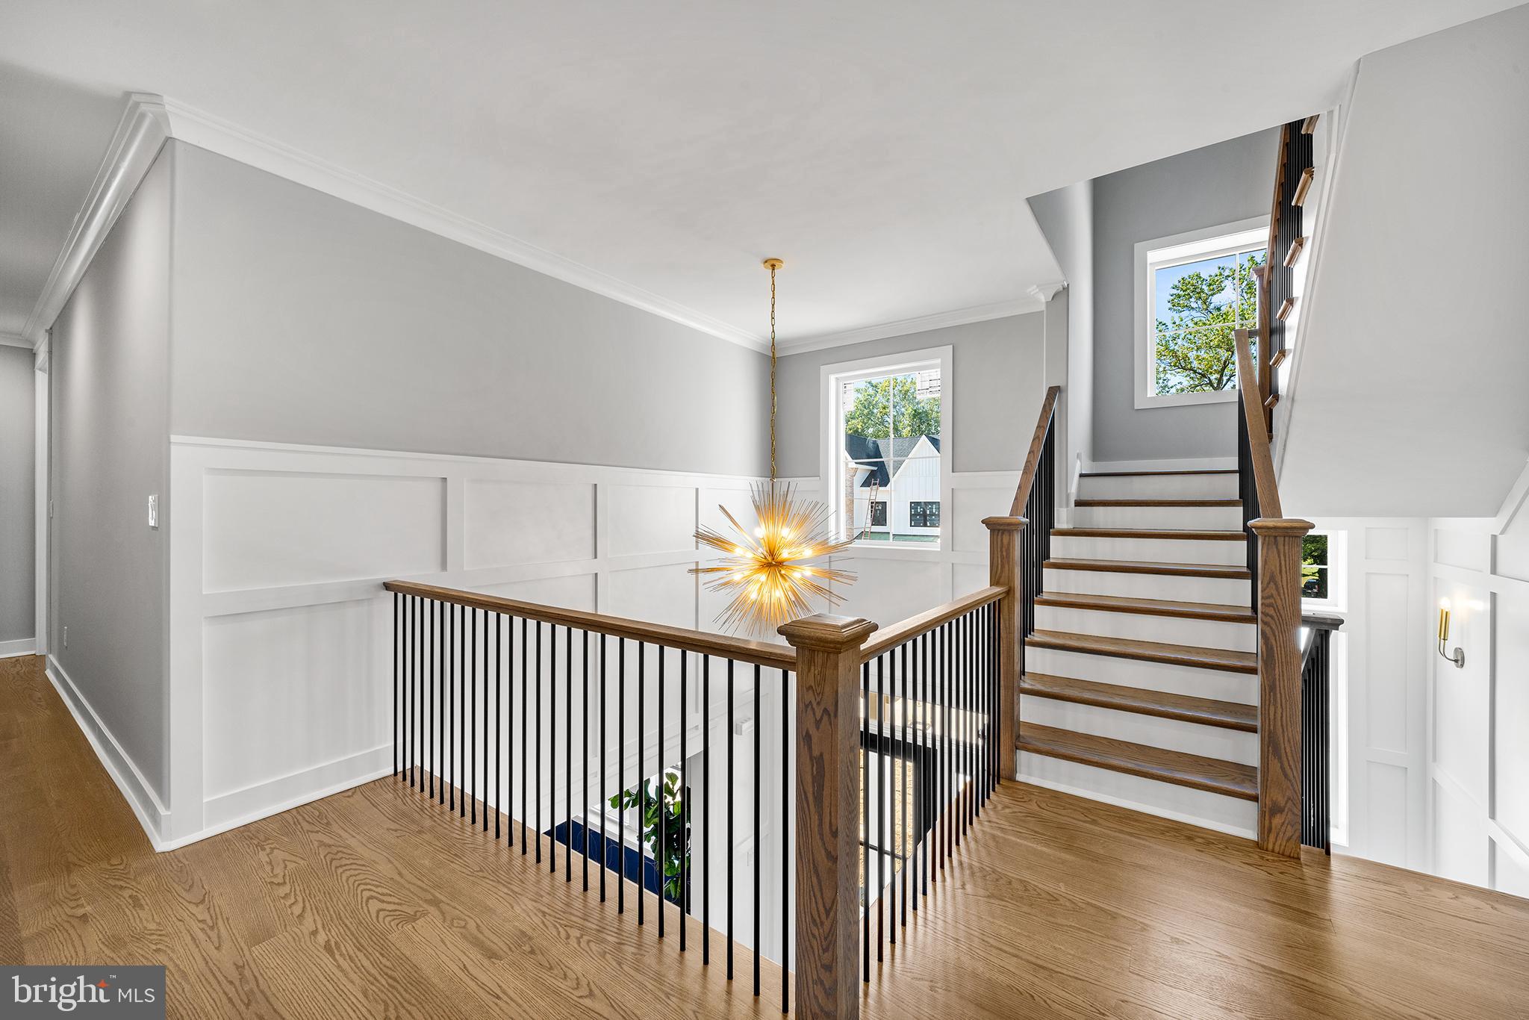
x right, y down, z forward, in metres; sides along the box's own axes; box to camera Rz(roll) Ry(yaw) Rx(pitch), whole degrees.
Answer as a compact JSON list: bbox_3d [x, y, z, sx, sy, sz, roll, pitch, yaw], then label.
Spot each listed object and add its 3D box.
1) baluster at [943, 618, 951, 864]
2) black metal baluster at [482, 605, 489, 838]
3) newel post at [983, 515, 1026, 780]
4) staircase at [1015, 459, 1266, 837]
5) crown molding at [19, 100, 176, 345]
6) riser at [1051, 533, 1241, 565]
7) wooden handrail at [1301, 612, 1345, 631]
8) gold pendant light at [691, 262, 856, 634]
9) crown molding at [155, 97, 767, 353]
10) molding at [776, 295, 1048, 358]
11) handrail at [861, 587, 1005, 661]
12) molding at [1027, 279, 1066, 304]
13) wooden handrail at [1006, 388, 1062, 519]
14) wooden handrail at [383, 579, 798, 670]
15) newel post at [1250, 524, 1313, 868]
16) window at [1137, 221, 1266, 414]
[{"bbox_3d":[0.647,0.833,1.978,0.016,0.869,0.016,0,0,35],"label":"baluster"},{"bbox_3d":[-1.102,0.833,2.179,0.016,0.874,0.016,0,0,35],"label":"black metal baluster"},{"bbox_3d":[1.136,0.643,2.603,0.172,1.230,0.172,0,0,34],"label":"newel post"},{"bbox_3d":[2.039,0.510,3.011,0.996,1.519,1.714,0,0,33],"label":"staircase"},{"bbox_3d":[-4.258,-1.431,3.372,5.080,0.112,0.085,0,0,34],"label":"crown molding"},{"bbox_3d":[2.302,0.236,3.374,0.974,0.165,0.022,0,0,34],"label":"riser"},{"bbox_3d":[2.023,0.408,2.014,0.125,0.055,0.068,0,0,34],"label":"wooden handrail"},{"bbox_3d":[0.056,-0.398,3.424,1.006,2.313,1.006,0,0,0],"label":"gold pendant light"},{"bbox_3d":[-1.105,-1.488,3.637,0.091,0.107,3.871,0,0,36],"label":"crown molding"},{"bbox_3d":[1.004,-1.435,4.390,2.200,0.112,0.085,0,0,34],"label":"molding"},{"bbox_3d":[0.645,0.369,1.989,0.066,0.063,1.540,0,0,37],"label":"handrail"},{"bbox_3d":[1.879,-1.458,3.695,0.224,0.097,0.091,0,0,35],"label":"molding"},{"bbox_3d":[1.579,-0.315,3.199,0.066,0.061,1.549,0,39,36],"label":"wooden handrail"},{"bbox_3d":[-0.849,0.371,1.997,2.240,0.056,0.067,0,0,34],"label":"wooden handrail"},{"bbox_3d":[1.917,0.646,2.063,0.172,1.230,0.172,0,0,34],"label":"newel post"},{"bbox_3d":[3.546,-1.484,4.151,1.260,1.335,0.100,0,0,34],"label":"window"}]

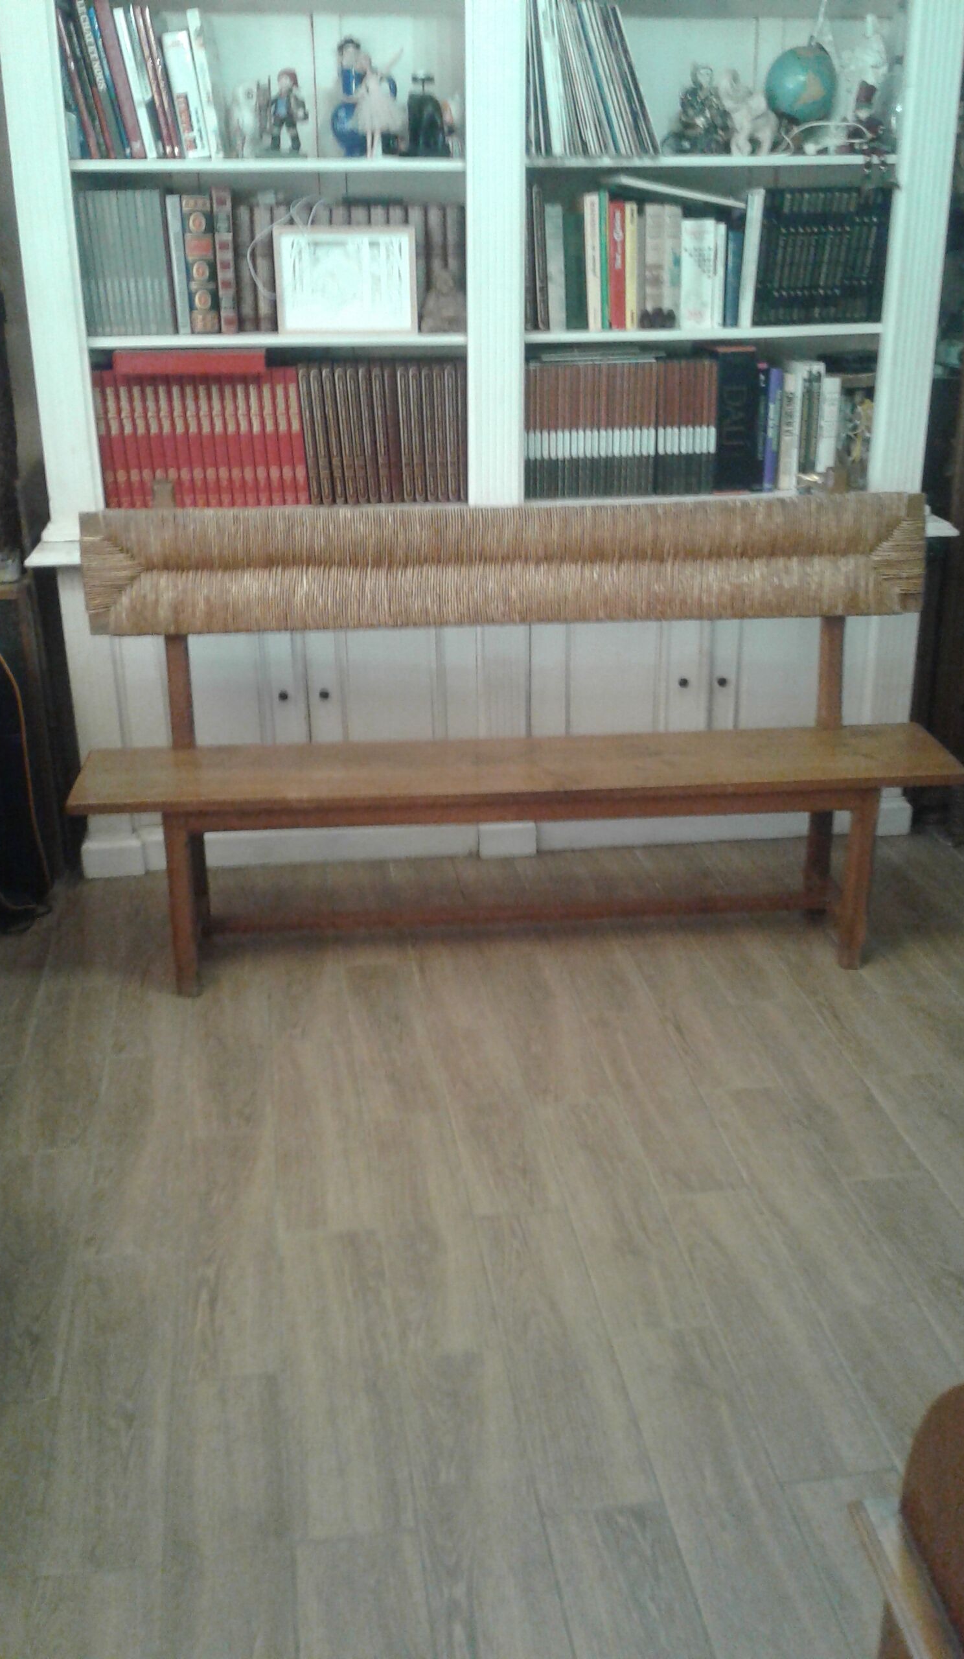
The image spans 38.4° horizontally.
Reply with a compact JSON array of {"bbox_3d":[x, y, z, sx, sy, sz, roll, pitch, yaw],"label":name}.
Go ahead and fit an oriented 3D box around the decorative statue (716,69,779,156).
[{"bbox_3d":[0.632,-1.699,3.294,0.128,0.185,0.110,-3,20,-6],"label":"decorative statue"}]

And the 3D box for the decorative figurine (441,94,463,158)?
[{"bbox_3d":[-0.068,-1.632,3.224,0.057,0.146,0.060,-3,21,-6],"label":"decorative figurine"}]

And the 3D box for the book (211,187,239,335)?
[{"bbox_3d":[-0.608,-1.351,3.314,0.043,0.312,0.230,-3,21,-6],"label":"book"}]

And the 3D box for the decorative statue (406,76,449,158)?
[{"bbox_3d":[-0.123,-1.657,3.223,0.092,0.172,0.085,-3,20,-6],"label":"decorative statue"}]

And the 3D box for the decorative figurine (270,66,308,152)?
[{"bbox_3d":[-0.431,-1.619,3.144,0.088,0.186,0.070,-3,21,-6],"label":"decorative figurine"}]

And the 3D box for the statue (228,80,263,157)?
[{"bbox_3d":[-0.538,-1.620,3.174,0.074,0.171,0.090,-3,21,-6],"label":"statue"}]

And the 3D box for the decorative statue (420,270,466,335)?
[{"bbox_3d":[-0.087,-1.266,3.323,0.116,0.149,0.090,-3,20,-6],"label":"decorative statue"}]

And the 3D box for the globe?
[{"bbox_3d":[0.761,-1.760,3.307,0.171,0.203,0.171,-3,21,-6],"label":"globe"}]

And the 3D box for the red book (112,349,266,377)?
[{"bbox_3d":[-0.701,-1.139,3.366,0.352,0.055,0.250,-3,21,-6],"label":"red book"}]

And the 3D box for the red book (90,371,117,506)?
[{"bbox_3d":[-0.915,-0.964,3.412,0.031,0.316,0.225,-4,20,-6],"label":"red book"}]

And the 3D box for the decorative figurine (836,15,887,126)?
[{"bbox_3d":[0.925,-1.804,3.358,0.107,0.296,0.110,-3,20,-6],"label":"decorative figurine"}]

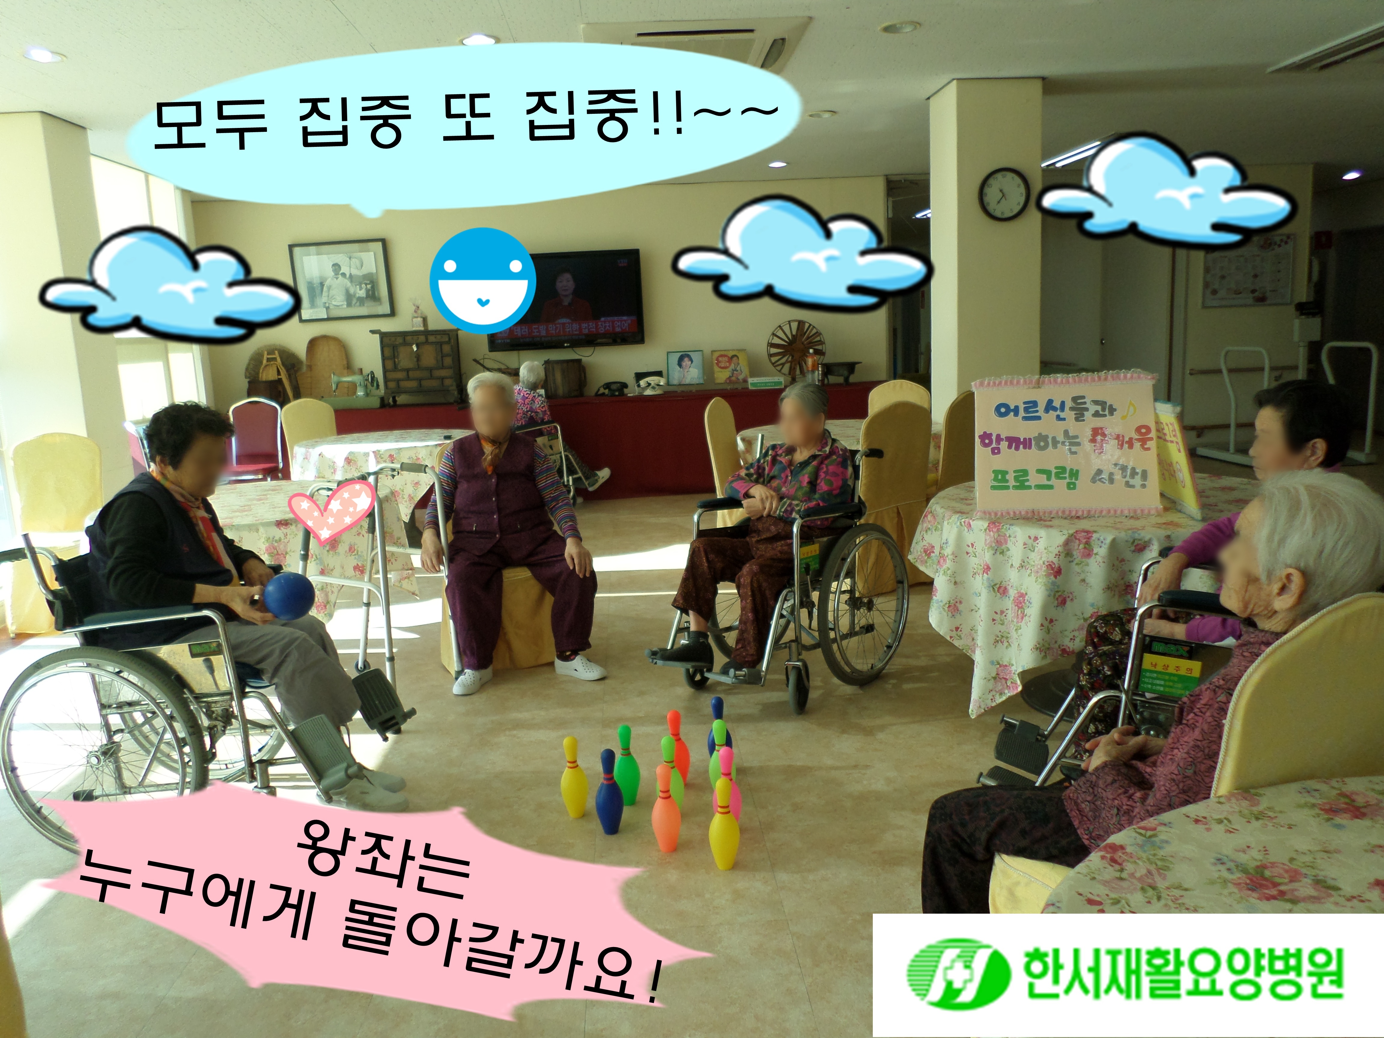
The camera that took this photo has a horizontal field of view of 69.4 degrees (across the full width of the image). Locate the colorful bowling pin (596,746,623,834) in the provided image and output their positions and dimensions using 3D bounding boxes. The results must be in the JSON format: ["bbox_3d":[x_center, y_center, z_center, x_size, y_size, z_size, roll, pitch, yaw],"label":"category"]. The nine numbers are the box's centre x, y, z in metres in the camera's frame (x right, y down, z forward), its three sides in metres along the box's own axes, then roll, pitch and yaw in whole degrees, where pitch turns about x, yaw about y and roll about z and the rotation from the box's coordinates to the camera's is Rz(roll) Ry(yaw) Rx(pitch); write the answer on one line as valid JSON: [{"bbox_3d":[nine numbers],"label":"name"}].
[{"bbox_3d":[-0.212,0.715,2.632,0.074,0.237,0.074,-3,10,0],"label":"colorful bowling pin"}]

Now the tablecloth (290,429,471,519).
[{"bbox_3d":[-2.102,-0.197,7.063,1.300,0.735,1.300,-3,10,-2],"label":"tablecloth"}]

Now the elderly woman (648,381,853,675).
[{"bbox_3d":[0.215,0.022,3.534,0.516,0.997,0.826,5,13,38],"label":"elderly woman"}]

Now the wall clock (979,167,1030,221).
[{"bbox_3d":[1.887,-1.955,6.031,0.315,0.315,0.045,-3,9,-4],"label":"wall clock"}]

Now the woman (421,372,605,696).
[{"bbox_3d":[-0.710,0.009,4.055,0.640,1.190,0.800,-4,10,-7],"label":"woman"}]

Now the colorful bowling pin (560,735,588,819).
[{"bbox_3d":[-0.323,0.703,2.729,0.074,0.237,0.074,-3,10,0],"label":"colorful bowling pin"}]

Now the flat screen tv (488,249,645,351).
[{"bbox_3d":[-1.141,-1.945,8.926,1.395,0.826,0.080,-3,11,-2],"label":"flat screen tv"}]

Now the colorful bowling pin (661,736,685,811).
[{"bbox_3d":[-0.055,0.696,2.691,0.076,0.232,0.076,-3,10,0],"label":"colorful bowling pin"}]

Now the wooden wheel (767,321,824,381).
[{"bbox_3d":[0.963,-1.546,9.192,0.535,0.560,0.150,-3,9,-4],"label":"wooden wheel"}]

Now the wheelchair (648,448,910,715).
[{"bbox_3d":[0.326,0.182,3.724,0.620,0.900,1.010,5,12,41],"label":"wheelchair"}]

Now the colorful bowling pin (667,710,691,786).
[{"bbox_3d":[-0.044,0.663,2.879,0.076,0.232,0.076,-3,10,0],"label":"colorful bowling pin"}]

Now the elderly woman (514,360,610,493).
[{"bbox_3d":[-1.215,-0.720,8.657,0.920,1.200,0.500,-10,12,-37],"label":"elderly woman"}]

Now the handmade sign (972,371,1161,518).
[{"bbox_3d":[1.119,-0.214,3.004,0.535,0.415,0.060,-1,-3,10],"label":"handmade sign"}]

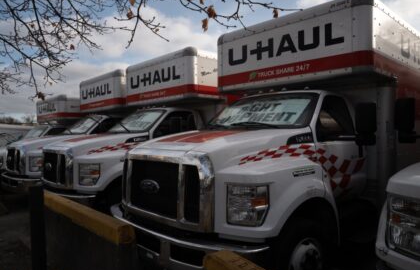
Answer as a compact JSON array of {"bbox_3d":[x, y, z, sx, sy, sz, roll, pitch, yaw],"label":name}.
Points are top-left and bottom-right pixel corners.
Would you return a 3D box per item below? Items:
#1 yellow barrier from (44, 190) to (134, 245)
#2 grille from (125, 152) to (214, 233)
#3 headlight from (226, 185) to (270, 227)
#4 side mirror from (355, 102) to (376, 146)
[{"bbox_3d":[-1.467,0.880,3.653,0.137,0.152,2.180,1,-1,-42],"label":"yellow barrier"},{"bbox_3d":[-0.472,0.492,3.190,0.230,0.630,1.390,1,-1,-45],"label":"grille"},{"bbox_3d":[0.304,0.568,2.642,0.210,0.335,0.290,1,-1,-45],"label":"headlight"},{"bbox_3d":[1.556,-0.115,3.269,0.140,0.450,0.190,1,-1,-45],"label":"side mirror"}]

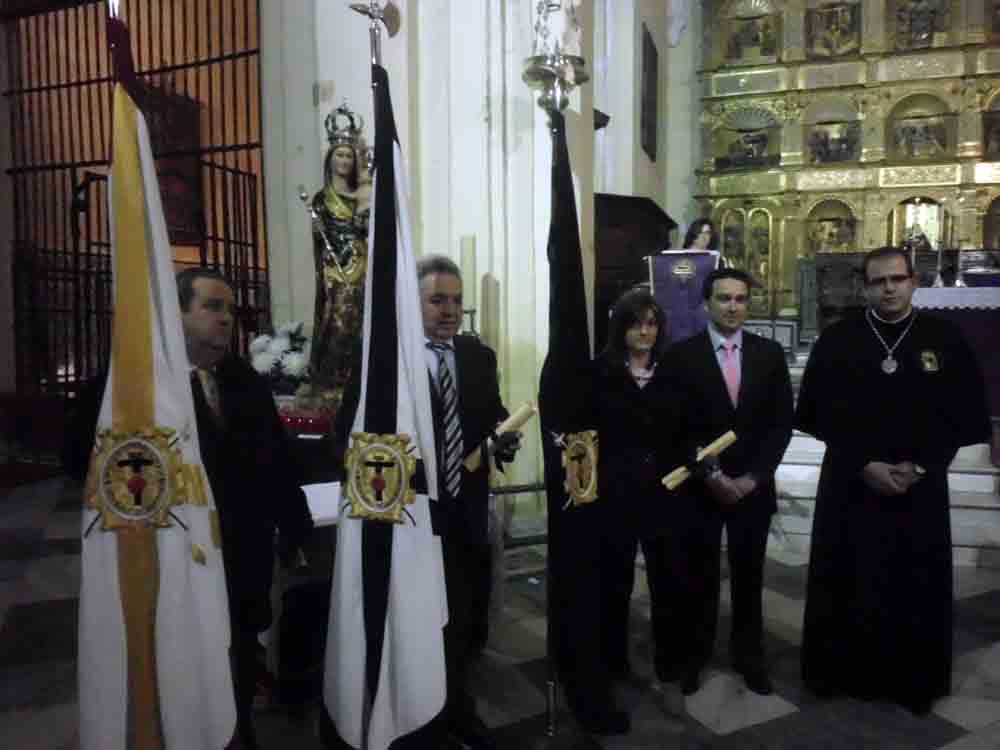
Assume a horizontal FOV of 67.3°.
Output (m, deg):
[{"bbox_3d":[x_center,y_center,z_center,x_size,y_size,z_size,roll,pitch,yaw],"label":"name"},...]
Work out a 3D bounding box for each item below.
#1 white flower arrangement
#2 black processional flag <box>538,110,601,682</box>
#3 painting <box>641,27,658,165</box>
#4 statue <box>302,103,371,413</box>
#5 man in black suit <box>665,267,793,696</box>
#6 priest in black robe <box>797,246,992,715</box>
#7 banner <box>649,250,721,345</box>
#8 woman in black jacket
[{"bbox_3d":[-1.141,-0.086,3.903,0.320,0.380,0.300,-1,4,-12],"label":"white flower arrangement"},{"bbox_3d":[0.262,0.093,2.793,0.270,2.050,0.210,-2,4,-23],"label":"black processional flag"},{"bbox_3d":[1.513,-2.828,7.626,0.080,1.240,1.100,1,4,20],"label":"painting"},{"bbox_3d":[-0.832,-0.631,3.966,0.430,1.580,0.400,-1,4,-12],"label":"statue"},{"bbox_3d":[0.964,0.421,3.156,0.530,1.720,0.350,0,4,0],"label":"man in black suit"},{"bbox_3d":[1.607,0.388,3.074,0.740,1.790,0.450,0,4,9],"label":"priest in black robe"},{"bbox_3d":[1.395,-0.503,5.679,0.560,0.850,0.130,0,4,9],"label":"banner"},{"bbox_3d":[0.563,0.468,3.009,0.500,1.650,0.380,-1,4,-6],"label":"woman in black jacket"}]

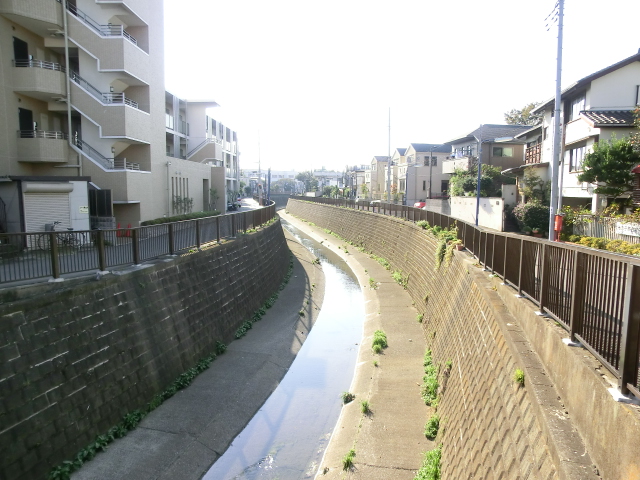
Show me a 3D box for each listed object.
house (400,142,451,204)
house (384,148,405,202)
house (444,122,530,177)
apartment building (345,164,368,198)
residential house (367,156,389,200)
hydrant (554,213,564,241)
[{"bbox_3d":[14.924,-8.089,56.444,9.000,8.250,5.200,0,7,-5],"label":"house"},{"bbox_3d":[14.278,-8.711,62.311,9.000,8.150,5.200,0,7,-5],"label":"house"},{"bbox_3d":[16.319,-6.434,38.671,9.000,7.000,6.000,0,7,-5],"label":"house"},{"bbox_3d":[10.435,-10.458,84.755,8.000,6.700,6.500,0,7,-6],"label":"apartment building"},{"bbox_3d":[12.736,-10.249,75.523,9.000,8.200,5.200,0,7,-5],"label":"residential house"},{"bbox_3d":[10.823,-0.485,20.168,0.290,1.210,0.340,-2,7,-22],"label":"hydrant"}]

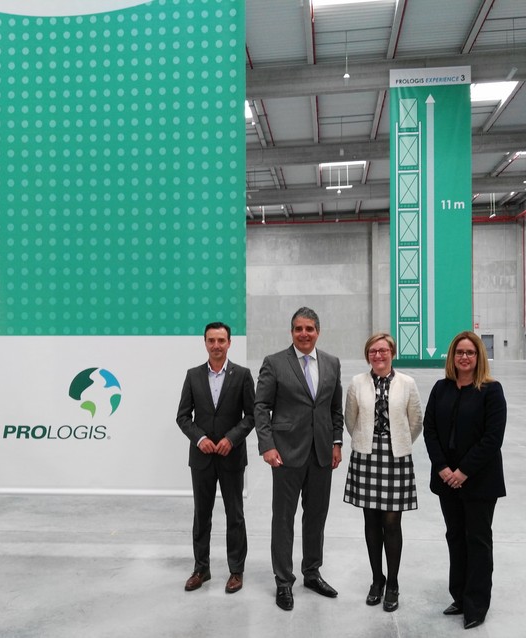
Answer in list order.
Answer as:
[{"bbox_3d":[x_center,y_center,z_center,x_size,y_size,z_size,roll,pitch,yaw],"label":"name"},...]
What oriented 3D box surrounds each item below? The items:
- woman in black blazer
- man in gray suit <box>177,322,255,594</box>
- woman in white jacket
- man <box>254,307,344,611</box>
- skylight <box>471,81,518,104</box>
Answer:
[{"bbox_3d":[1.192,0.908,4.065,0.490,1.664,0.380,-1,-2,22],"label":"woman in black blazer"},{"bbox_3d":[-0.312,0.892,4.587,0.530,1.740,0.360,0,-2,8],"label":"man in gray suit"},{"bbox_3d":[0.751,0.921,4.295,0.490,1.656,0.360,-1,-2,13],"label":"woman in white jacket"},{"bbox_3d":[0.227,0.837,4.378,0.560,1.832,0.400,0,-2,-20],"label":"man"},{"bbox_3d":[9.800,-10.200,30.850,2.600,0.200,2.900,0,-2,6],"label":"skylight"}]

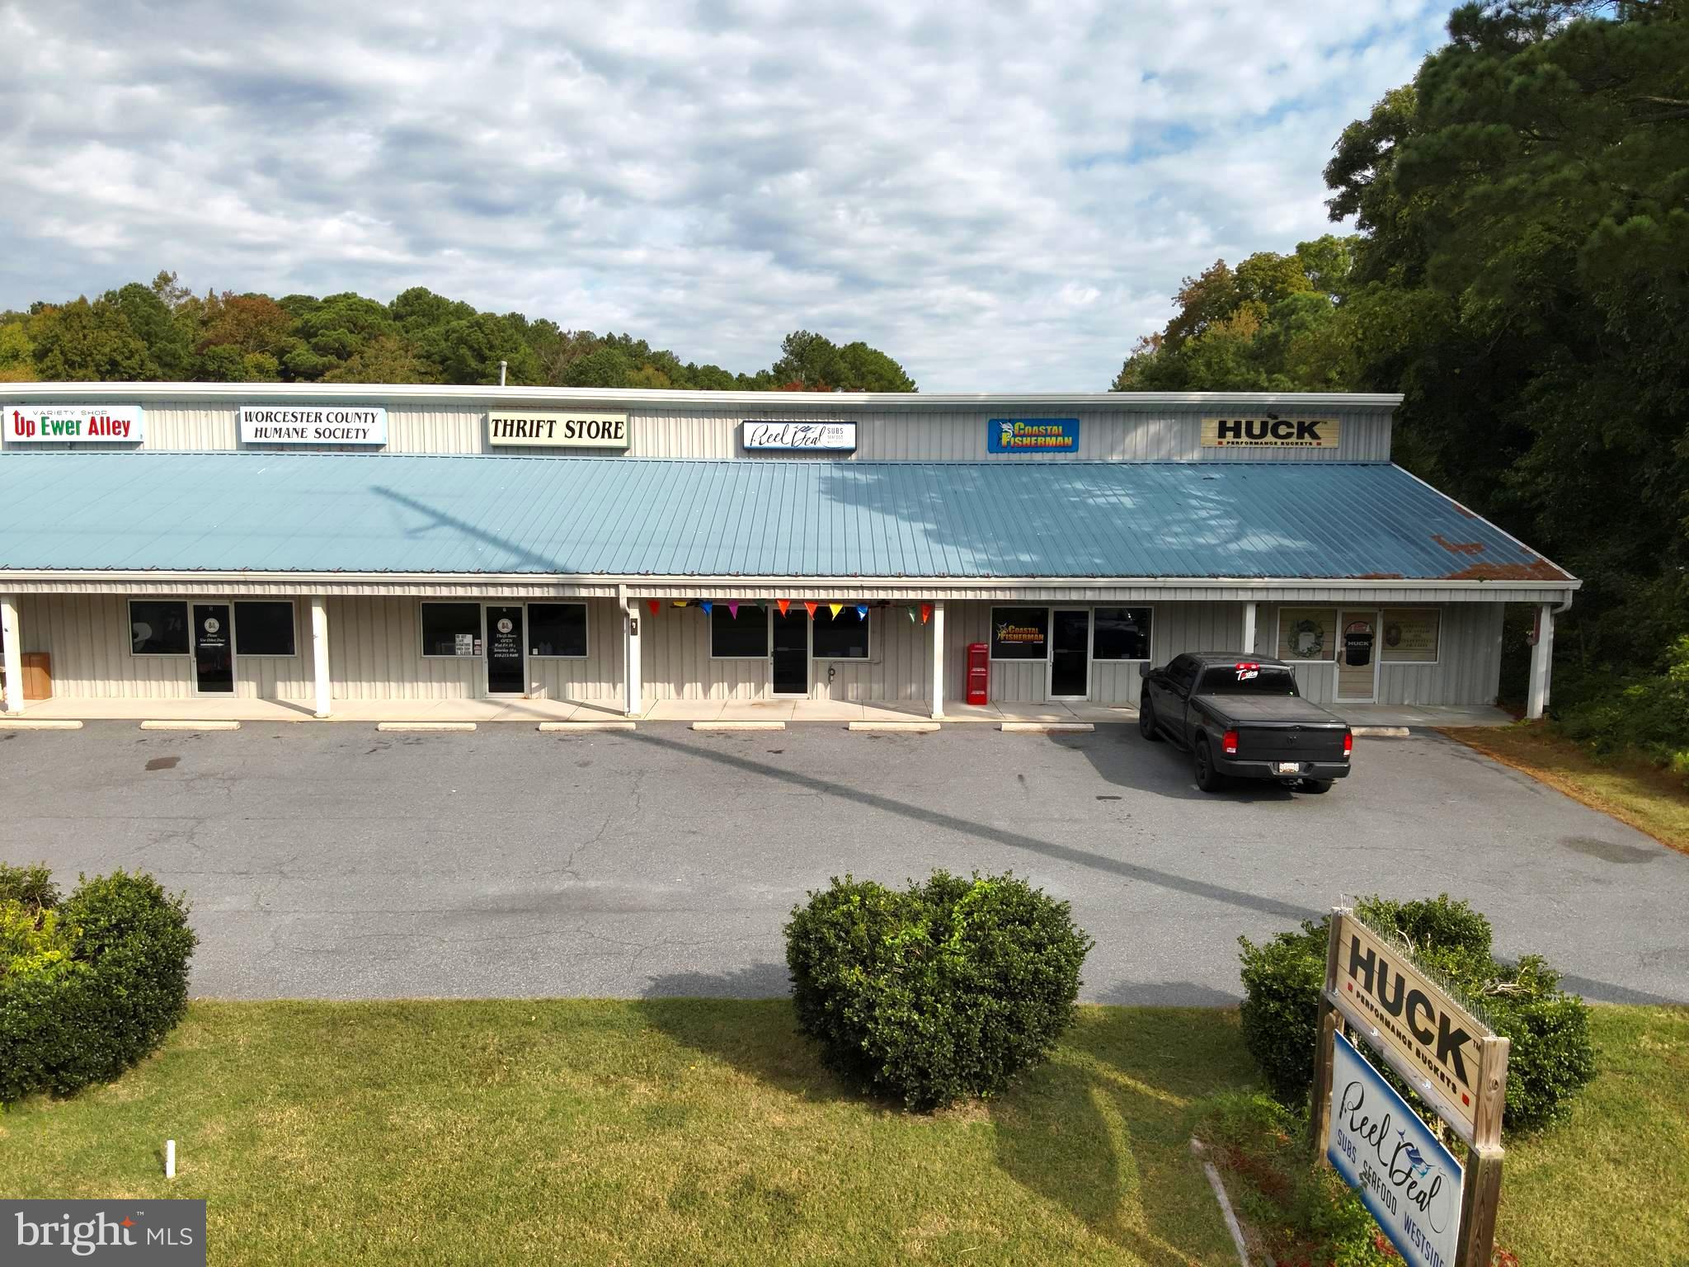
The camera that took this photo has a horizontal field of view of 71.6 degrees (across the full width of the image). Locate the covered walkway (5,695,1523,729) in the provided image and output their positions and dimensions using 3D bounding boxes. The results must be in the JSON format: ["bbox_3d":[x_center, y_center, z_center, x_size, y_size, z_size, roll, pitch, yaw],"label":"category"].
[{"bbox_3d":[-1.765,1.696,24.864,31.616,0.160,2.718,0,7,-1],"label":"covered walkway"}]

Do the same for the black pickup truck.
[{"bbox_3d":[6.874,1.382,20.673,2.100,1.960,5.840,0,8,1],"label":"black pickup truck"}]

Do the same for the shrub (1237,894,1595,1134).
[{"bbox_3d":[4.660,3.063,9.700,2.550,1.580,2.350,0,7,0],"label":"shrub"}]

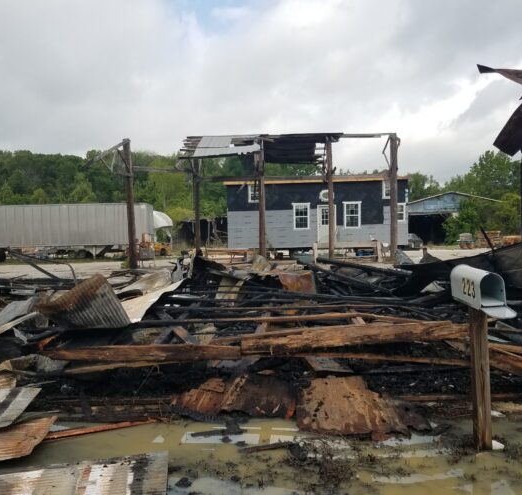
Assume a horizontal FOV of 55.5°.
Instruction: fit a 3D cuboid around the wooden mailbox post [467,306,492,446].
[{"bbox_3d":[1.477,0.881,3.320,0.094,0.960,0.094,-3,1,6],"label":"wooden mailbox post"}]

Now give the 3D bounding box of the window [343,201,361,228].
[{"bbox_3d":[5.278,-1.874,28.500,1.000,1.570,0.120,-1,1,4],"label":"window"}]

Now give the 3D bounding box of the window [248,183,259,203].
[{"bbox_3d":[-0.344,-3.131,28.900,0.760,1.080,0.120,-1,1,4],"label":"window"}]

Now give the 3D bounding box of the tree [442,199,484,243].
[{"bbox_3d":[22.357,-2.918,55.000,4.600,5.000,4.400,-1,1,0],"label":"tree"}]

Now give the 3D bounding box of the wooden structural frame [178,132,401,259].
[{"bbox_3d":[1.404,-2.285,24.000,10.600,6.350,4.600,-1,1,0],"label":"wooden structural frame"}]

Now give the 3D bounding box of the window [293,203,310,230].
[{"bbox_3d":[2.362,-1.795,28.700,0.970,1.550,0.120,-1,1,4],"label":"window"}]

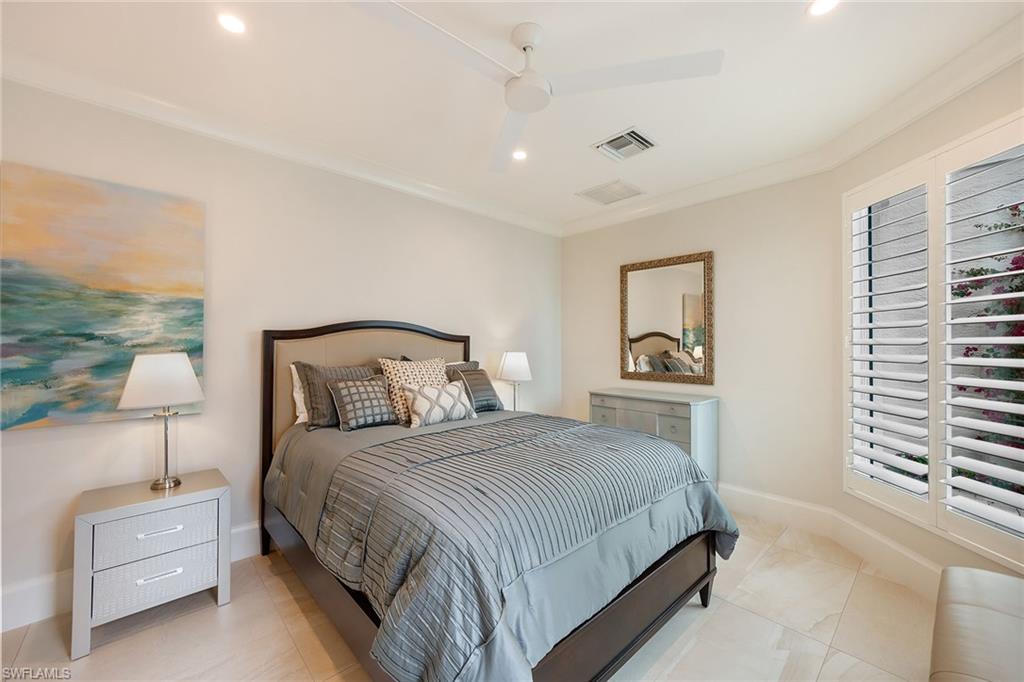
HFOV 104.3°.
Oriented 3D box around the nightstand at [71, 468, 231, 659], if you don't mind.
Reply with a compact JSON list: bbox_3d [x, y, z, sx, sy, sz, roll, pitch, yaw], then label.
[{"bbox_3d":[-1.858,1.090,2.091,0.573,0.625,0.420,0,-1,-43],"label":"nightstand"}]

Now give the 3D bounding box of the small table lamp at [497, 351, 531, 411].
[{"bbox_3d":[0.027,0.465,3.890,0.327,0.706,0.313,0,0,-10],"label":"small table lamp"}]

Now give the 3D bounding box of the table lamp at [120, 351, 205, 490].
[{"bbox_3d":[-1.860,0.425,2.127,0.347,0.712,0.306,0,-1,-43],"label":"table lamp"}]

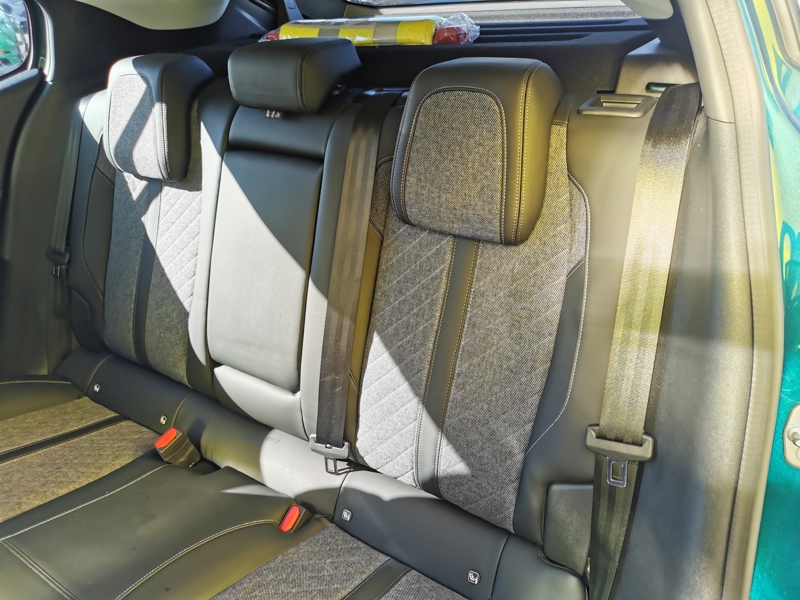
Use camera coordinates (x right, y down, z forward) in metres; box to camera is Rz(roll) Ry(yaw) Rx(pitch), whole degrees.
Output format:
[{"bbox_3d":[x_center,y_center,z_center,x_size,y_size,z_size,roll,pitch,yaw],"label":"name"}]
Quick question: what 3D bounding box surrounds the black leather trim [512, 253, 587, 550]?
[{"bbox_3d":[0.197,0.132,0.801,0.055,0.355,0.060,13,9,31],"label":"black leather trim"}]

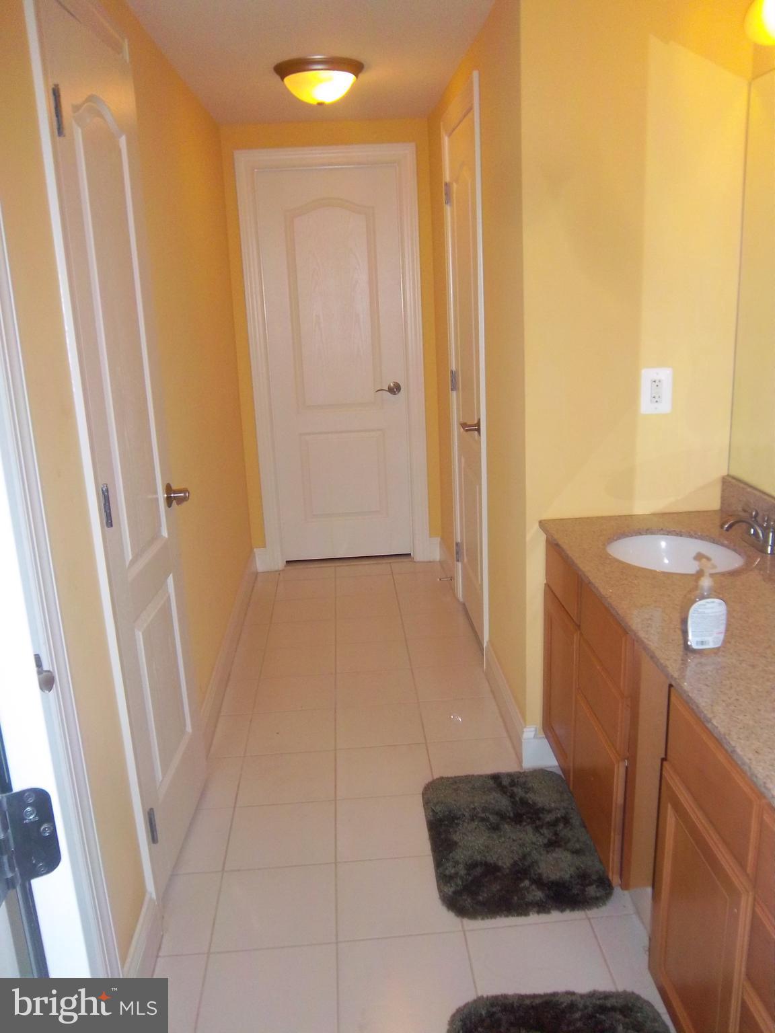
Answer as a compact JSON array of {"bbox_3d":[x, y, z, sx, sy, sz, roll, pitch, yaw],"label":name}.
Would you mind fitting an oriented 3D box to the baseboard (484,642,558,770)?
[{"bbox_3d":[0.464,0.643,2.959,0.122,0.142,0.650,-3,16,-3],"label":"baseboard"}]

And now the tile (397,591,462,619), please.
[{"bbox_3d":[0.204,0.421,4.074,0.298,0.010,0.281,-3,16,-3],"label":"tile"}]

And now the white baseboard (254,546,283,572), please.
[{"bbox_3d":[-0.653,0.235,4.622,0.153,0.141,0.020,-3,16,-3],"label":"white baseboard"}]

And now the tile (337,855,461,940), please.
[{"bbox_3d":[0.023,0.987,2.170,0.306,0.010,0.286,-3,16,-3],"label":"tile"}]

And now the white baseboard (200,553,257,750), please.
[{"bbox_3d":[-0.675,0.487,3.707,0.020,0.140,1.870,-3,16,-3],"label":"white baseboard"}]

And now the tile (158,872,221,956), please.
[{"bbox_3d":[-0.496,1.005,2.117,0.122,0.010,0.284,-3,16,-3],"label":"tile"}]

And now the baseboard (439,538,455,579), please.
[{"bbox_3d":[0.315,0.247,4.386,0.015,0.132,0.480,-3,16,-3],"label":"baseboard"}]

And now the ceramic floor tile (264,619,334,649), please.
[{"bbox_3d":[-0.389,0.539,3.810,0.306,0.010,0.286,-3,16,-3],"label":"ceramic floor tile"}]

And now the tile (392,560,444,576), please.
[{"bbox_3d":[0.166,0.285,4.589,0.282,0.010,0.186,-3,16,-3],"label":"tile"}]

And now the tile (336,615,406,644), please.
[{"bbox_3d":[-0.081,0.515,3.785,0.301,0.010,0.281,-3,16,-3],"label":"tile"}]

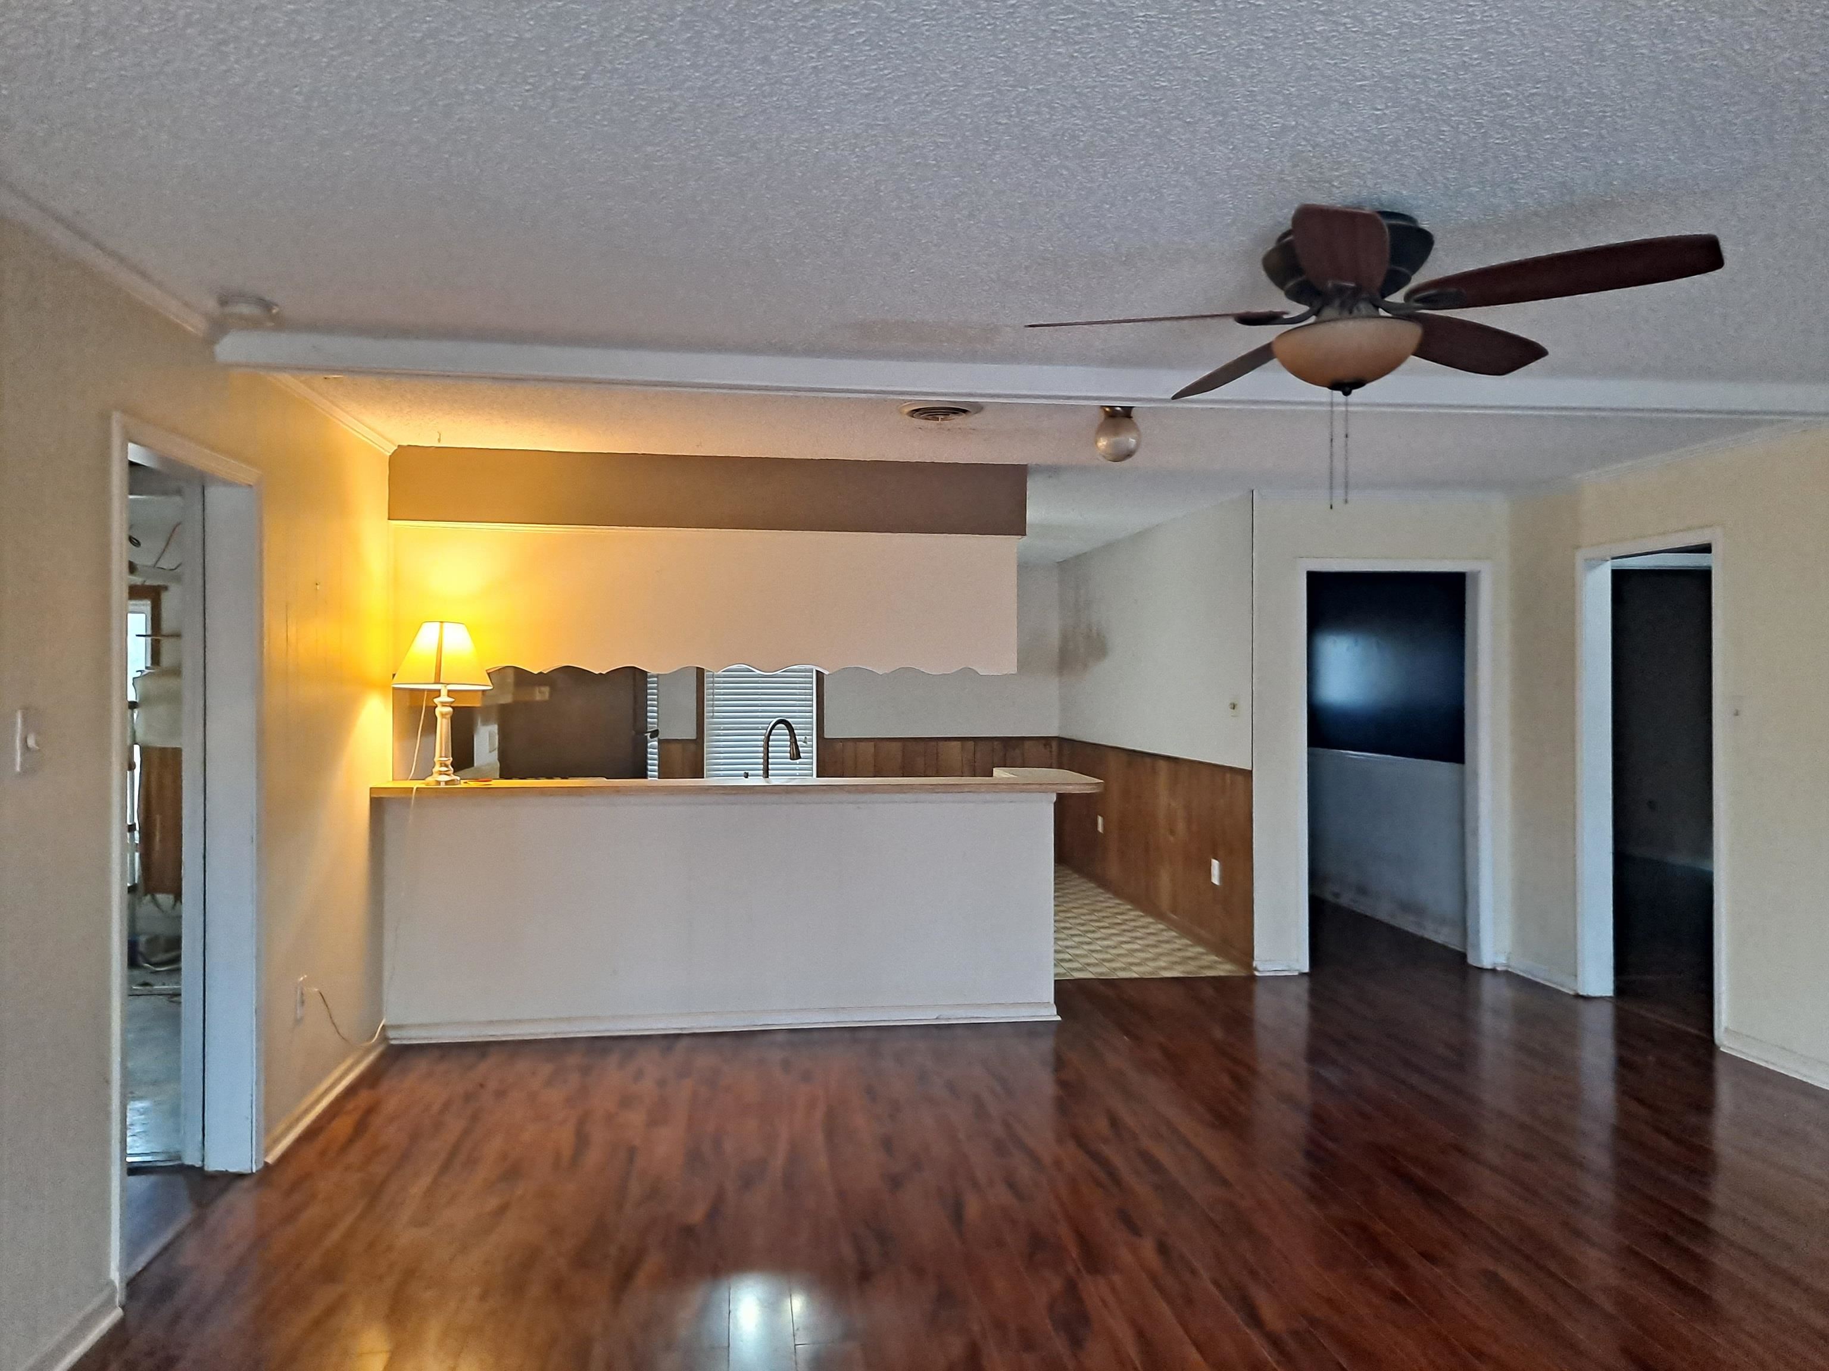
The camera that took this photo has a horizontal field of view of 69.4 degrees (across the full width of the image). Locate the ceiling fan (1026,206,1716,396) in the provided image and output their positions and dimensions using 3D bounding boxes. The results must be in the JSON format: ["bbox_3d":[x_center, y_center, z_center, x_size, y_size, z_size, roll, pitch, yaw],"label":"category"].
[{"bbox_3d":[0.895,-0.782,2.713,1.290,0.389,1.280,0,0,-8],"label":"ceiling fan"}]

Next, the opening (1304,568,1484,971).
[{"bbox_3d":[2.448,0.439,6.807,0.945,2.040,0.140,0,0,-8],"label":"opening"}]

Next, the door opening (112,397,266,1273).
[{"bbox_3d":[-1.973,0.410,3.502,0.155,2.087,0.970,0,0,-8],"label":"door opening"}]

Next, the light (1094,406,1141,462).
[{"bbox_3d":[0.698,-0.870,4.533,0.162,0.210,0.162,0,0,-8],"label":"light"}]

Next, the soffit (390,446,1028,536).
[{"bbox_3d":[-0.851,-0.825,5.778,2.676,0.316,0.341,0,0,-7],"label":"soffit"}]

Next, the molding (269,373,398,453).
[{"bbox_3d":[-2.043,-0.962,4.691,0.050,0.052,1.550,0,0,-8],"label":"molding"}]

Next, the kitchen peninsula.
[{"bbox_3d":[-0.727,0.928,5.787,2.960,1.049,0.900,0,0,-8],"label":"kitchen peninsula"}]

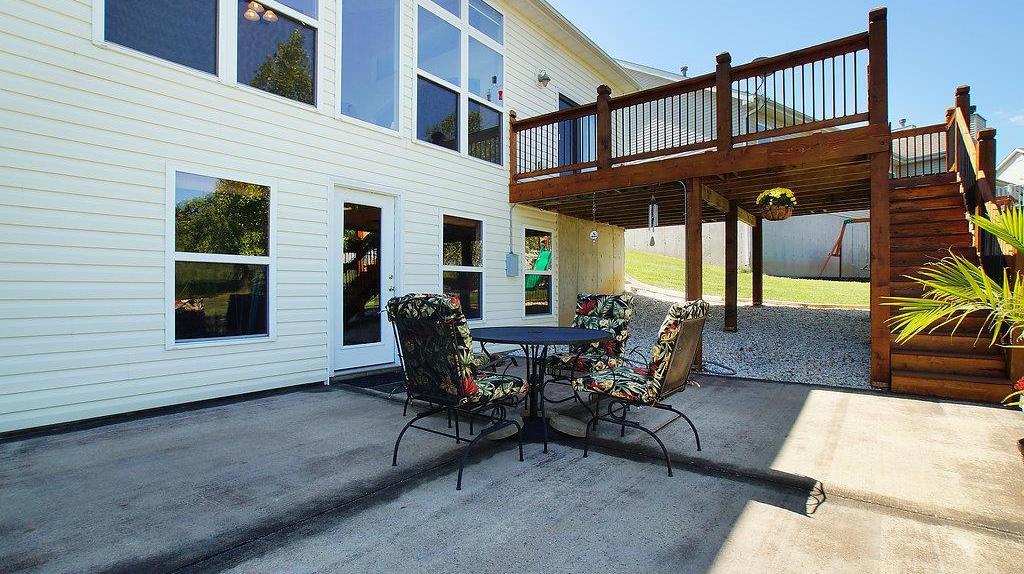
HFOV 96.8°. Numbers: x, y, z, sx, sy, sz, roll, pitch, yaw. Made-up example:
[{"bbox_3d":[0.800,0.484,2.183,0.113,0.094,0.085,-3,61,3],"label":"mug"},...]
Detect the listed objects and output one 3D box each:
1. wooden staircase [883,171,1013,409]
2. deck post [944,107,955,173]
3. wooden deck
[{"bbox_3d":[5.130,-0.310,5.550,0.930,2.740,3.200,0,0,37],"label":"wooden staircase"},{"bbox_3d":[6.970,-2.280,7.230,0.130,1.160,0.130,0,0,37],"label":"deck post"},{"bbox_3d":[3.210,-0.900,7.680,4.750,3.920,4.300,0,0,37],"label":"wooden deck"}]

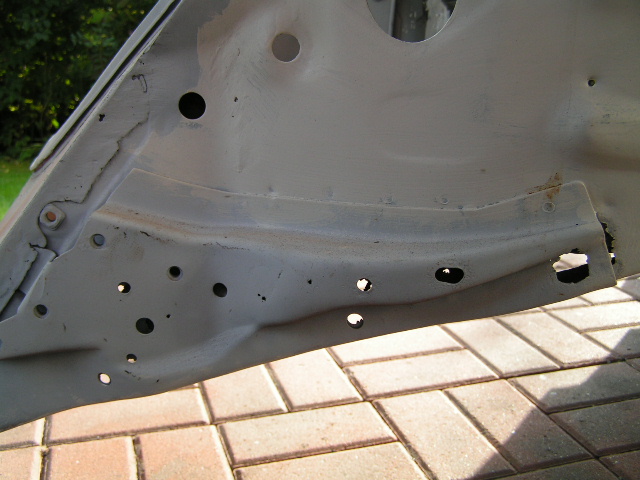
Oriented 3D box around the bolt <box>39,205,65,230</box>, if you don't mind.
[{"bbox_3d":[-0.199,-0.017,0.520,0.017,0.017,0.008,0,7,-1],"label":"bolt"}]

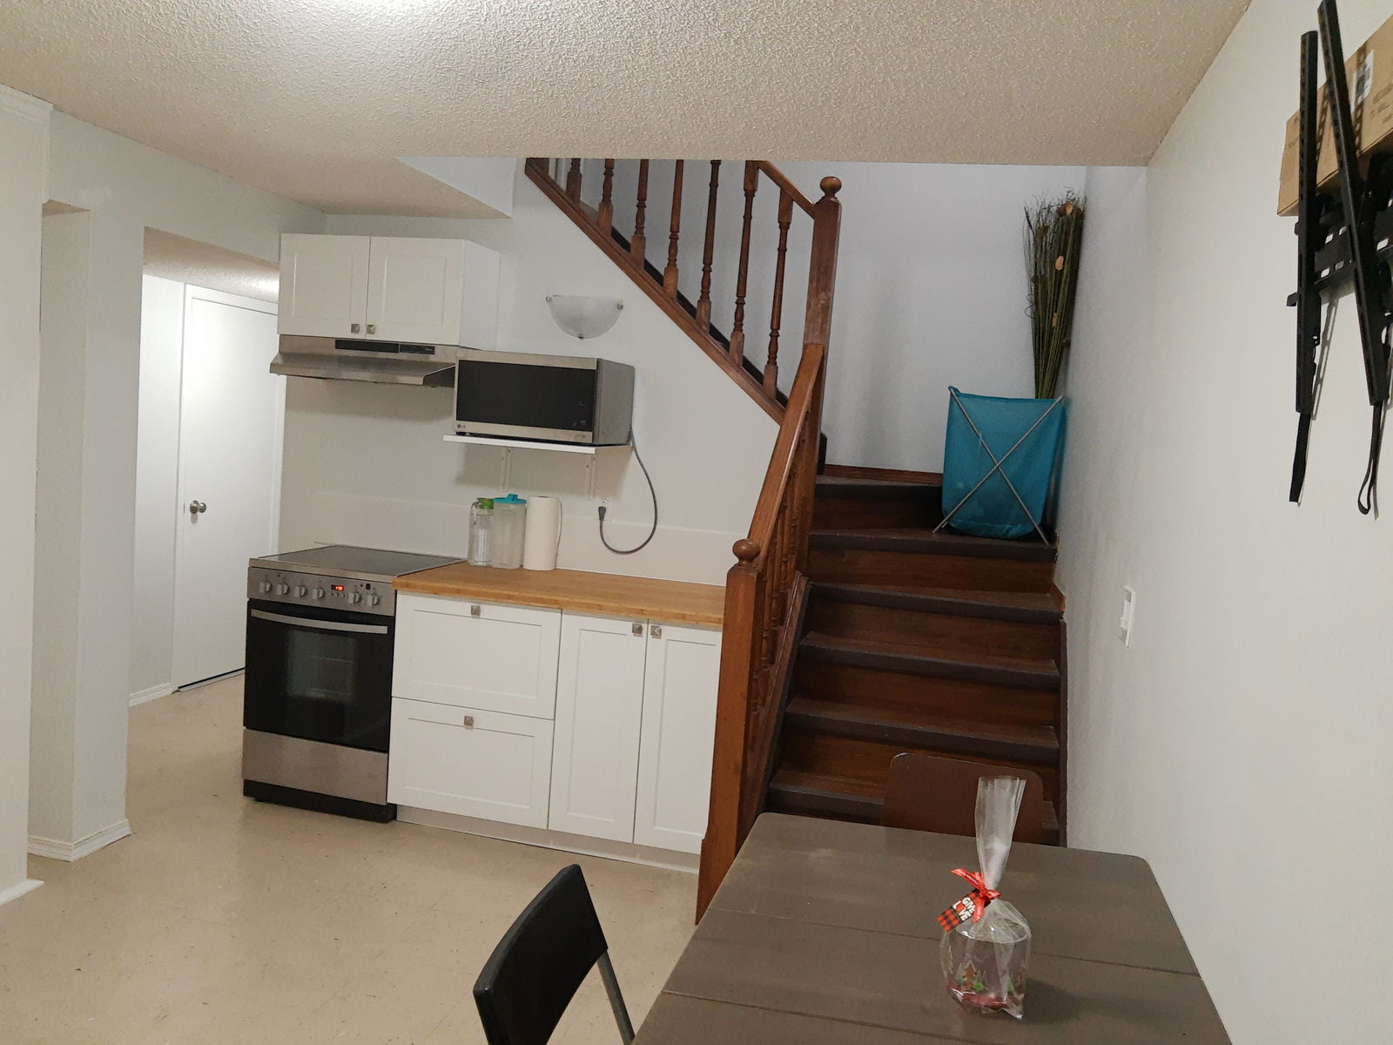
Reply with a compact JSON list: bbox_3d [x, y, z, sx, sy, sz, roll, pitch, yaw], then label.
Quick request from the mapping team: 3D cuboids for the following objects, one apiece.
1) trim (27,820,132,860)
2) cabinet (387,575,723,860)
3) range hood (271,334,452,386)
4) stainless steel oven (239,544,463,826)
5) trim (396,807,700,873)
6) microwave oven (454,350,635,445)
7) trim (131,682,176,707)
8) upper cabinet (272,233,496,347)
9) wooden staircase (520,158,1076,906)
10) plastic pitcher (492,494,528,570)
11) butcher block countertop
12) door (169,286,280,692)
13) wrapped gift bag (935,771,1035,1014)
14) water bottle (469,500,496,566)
[{"bbox_3d":[-2.022,1.024,3.429,0.193,0.056,0.246,5,6,13],"label":"trim"},{"bbox_3d":[-0.413,0.648,3.841,1.213,0.763,0.604,5,6,13],"label":"cabinet"},{"bbox_3d":[-1.220,-0.617,4.025,0.750,0.155,0.447,5,6,13],"label":"range hood"},{"bbox_3d":[-1.301,0.590,4.019,0.598,0.911,0.588,5,6,13],"label":"stainless steel oven"},{"bbox_3d":[-0.511,1.093,3.672,1.186,0.088,0.020,5,6,13],"label":"trim"},{"bbox_3d":[-0.560,-0.462,3.928,0.533,0.298,0.410,5,6,14],"label":"microwave oven"},{"bbox_3d":[-2.622,0.832,5.026,0.017,0.055,0.300,5,6,13],"label":"trim"},{"bbox_3d":[-1.189,-0.885,4.060,0.760,0.381,0.325,5,6,13],"label":"upper cabinet"},{"bbox_3d":[0.253,-0.127,3.916,2.230,2.550,1.900,5,6,14],"label":"wooden staircase"},{"bbox_3d":[-0.735,0.037,4.126,0.130,0.285,0.130,5,6,14],"label":"plastic pitcher"},{"bbox_3d":[-0.388,0.248,3.823,1.235,0.038,0.650,5,6,14],"label":"butcher block countertop"},{"bbox_3d":[-2.419,-0.172,5.446,0.050,1.960,0.770,5,6,14],"label":"door"},{"bbox_3d":[0.398,0.489,1.417,0.120,0.300,0.115,5,6,14],"label":"wrapped gift bag"},{"bbox_3d":[-0.851,0.038,4.157,0.100,0.260,0.100,5,6,14],"label":"water bottle"}]

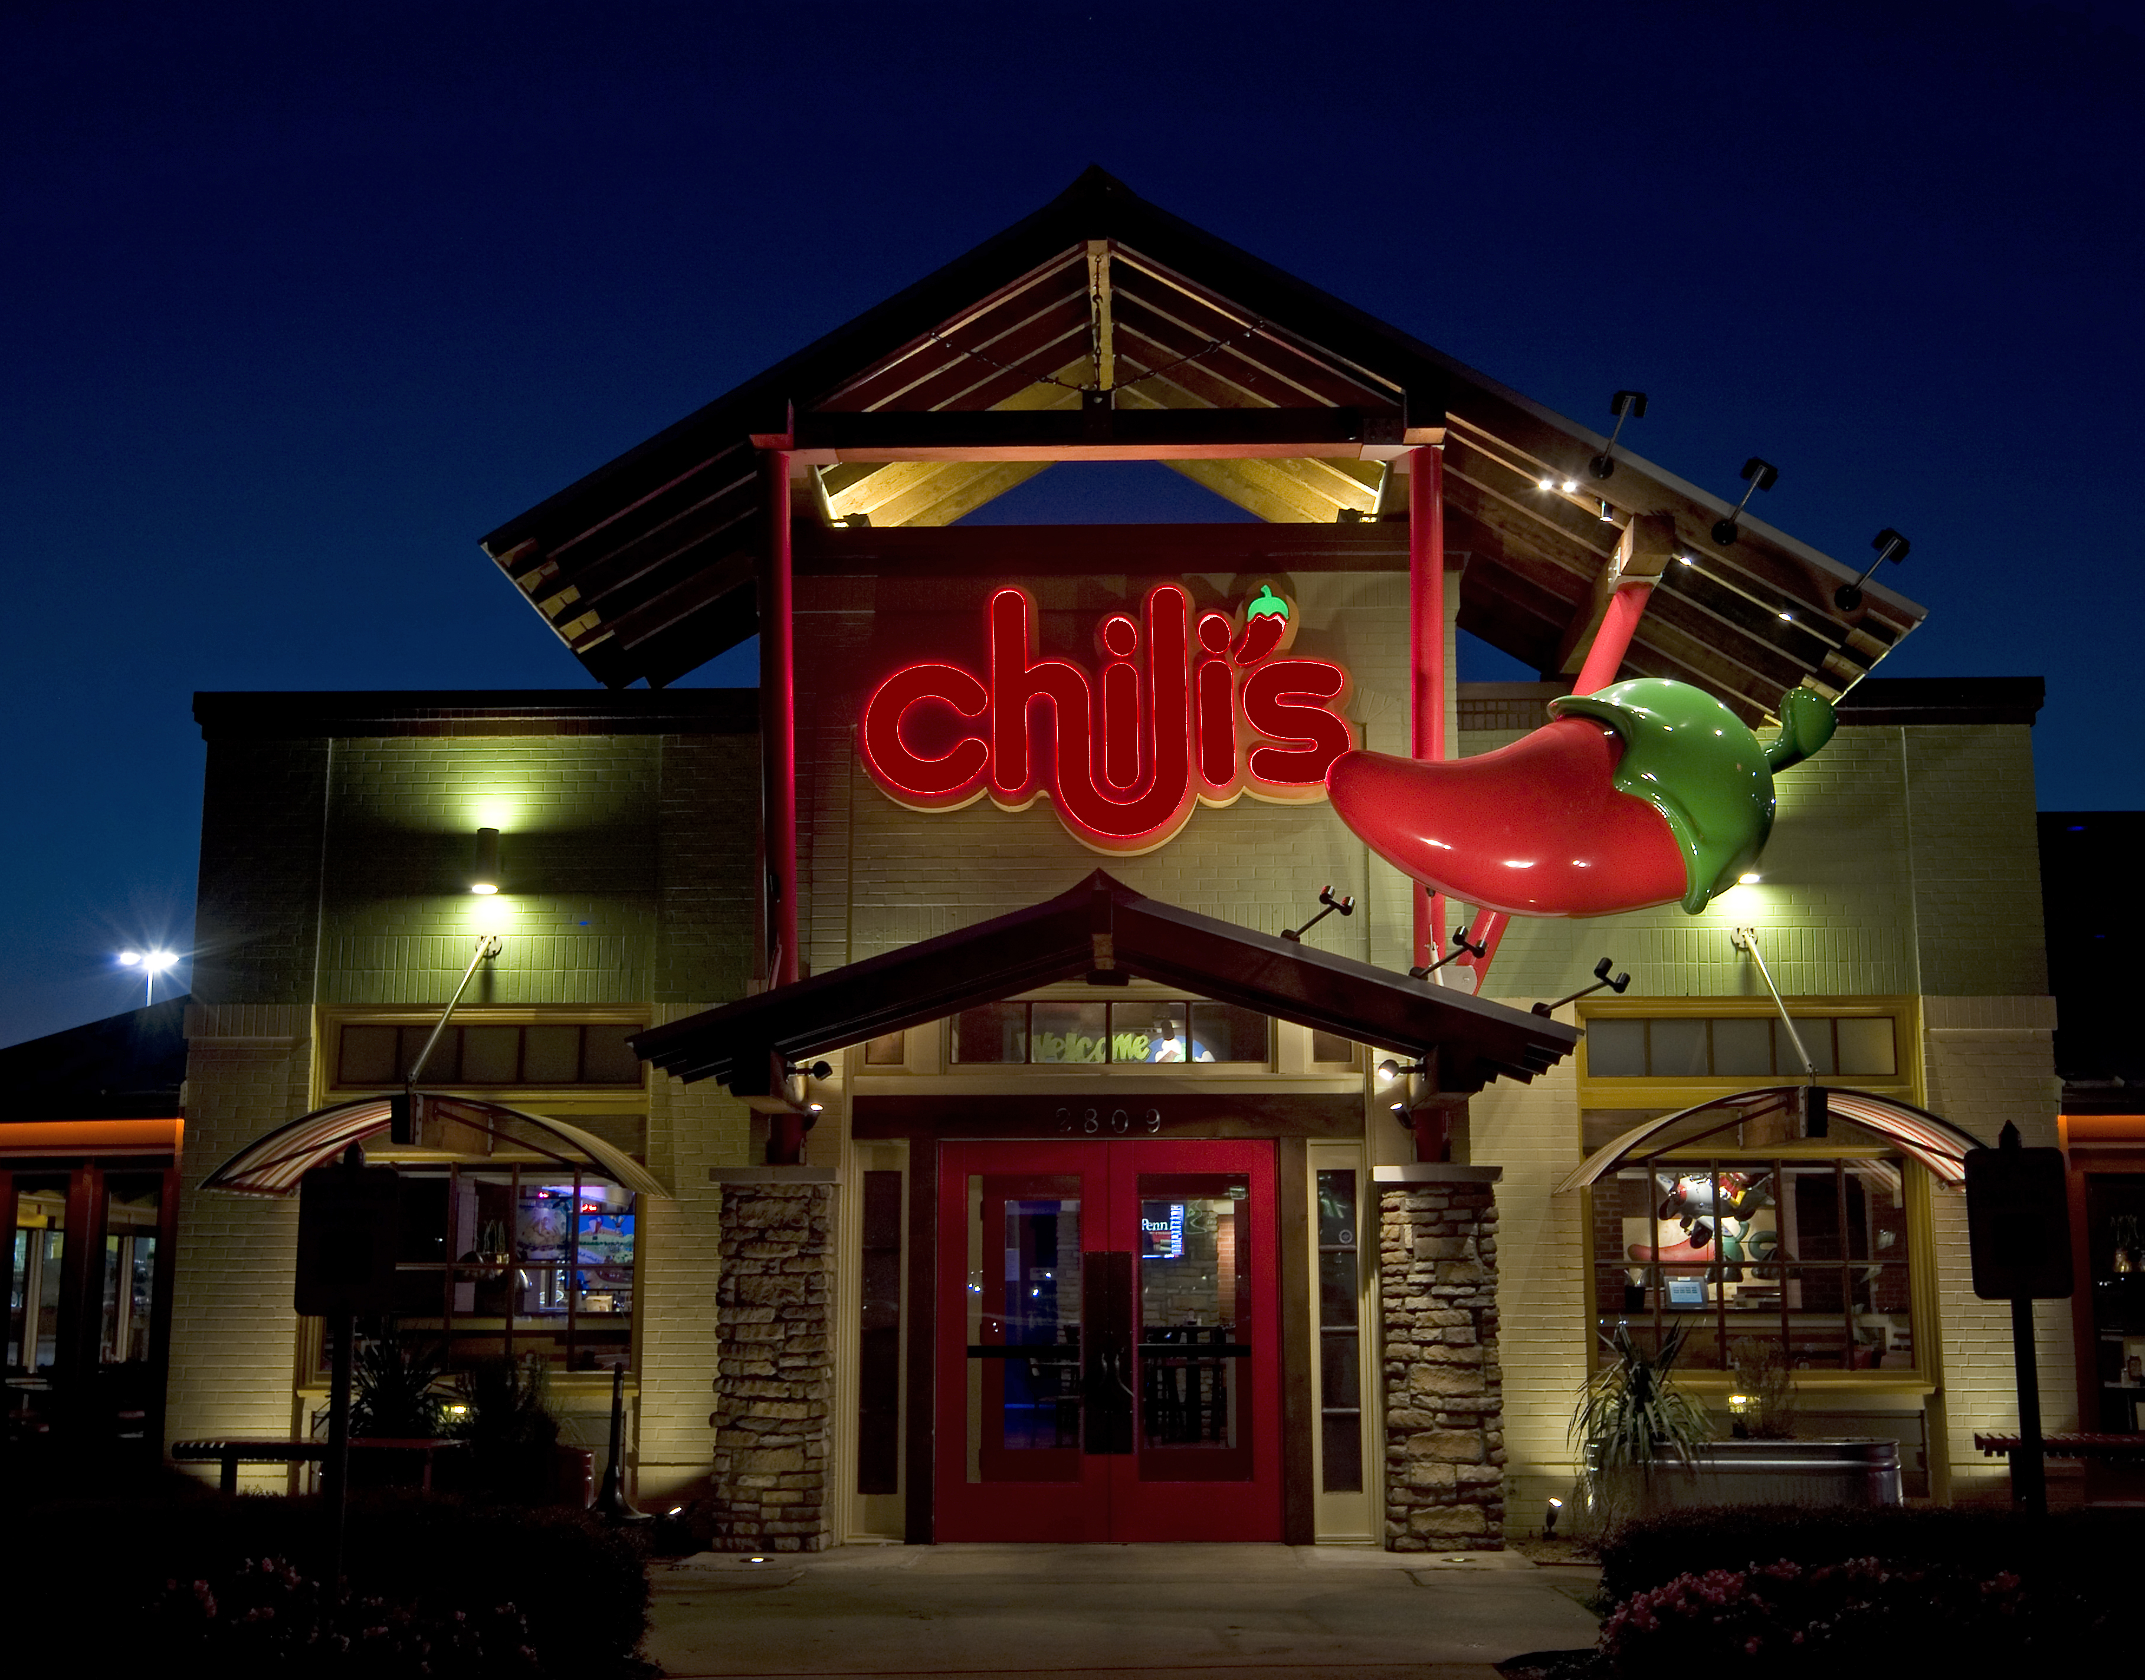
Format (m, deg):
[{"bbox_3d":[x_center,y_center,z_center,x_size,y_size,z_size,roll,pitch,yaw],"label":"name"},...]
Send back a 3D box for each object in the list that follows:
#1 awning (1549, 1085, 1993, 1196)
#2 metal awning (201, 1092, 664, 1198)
[{"bbox_3d":[3.759,1.648,13.316,2.087,0.502,1.270,0,-10,1],"label":"awning"},{"bbox_3d":[-3.429,1.698,13.487,2.215,0.494,1.270,0,-10,1],"label":"metal awning"}]

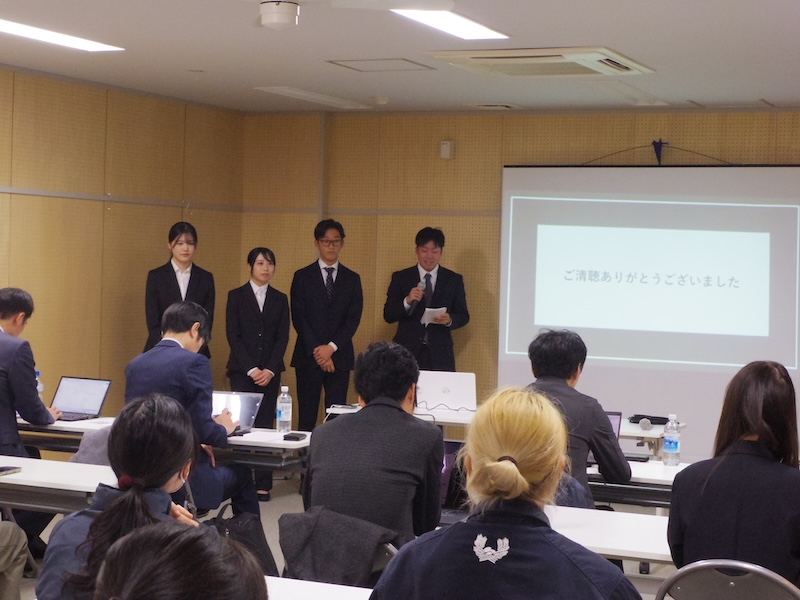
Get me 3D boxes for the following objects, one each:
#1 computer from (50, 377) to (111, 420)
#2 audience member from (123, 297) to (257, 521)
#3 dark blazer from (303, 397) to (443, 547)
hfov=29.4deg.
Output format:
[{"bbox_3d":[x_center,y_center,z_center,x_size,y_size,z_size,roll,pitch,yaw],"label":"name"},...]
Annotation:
[{"bbox_3d":[-1.607,0.478,7.361,0.305,0.196,0.297,2,2,26],"label":"computer"},{"bbox_3d":[-0.915,0.660,6.540,0.470,1.314,0.760,3,2,32],"label":"audience member"},{"bbox_3d":[-0.075,0.626,4.678,0.460,0.640,0.450,2,2,24],"label":"dark blazer"}]

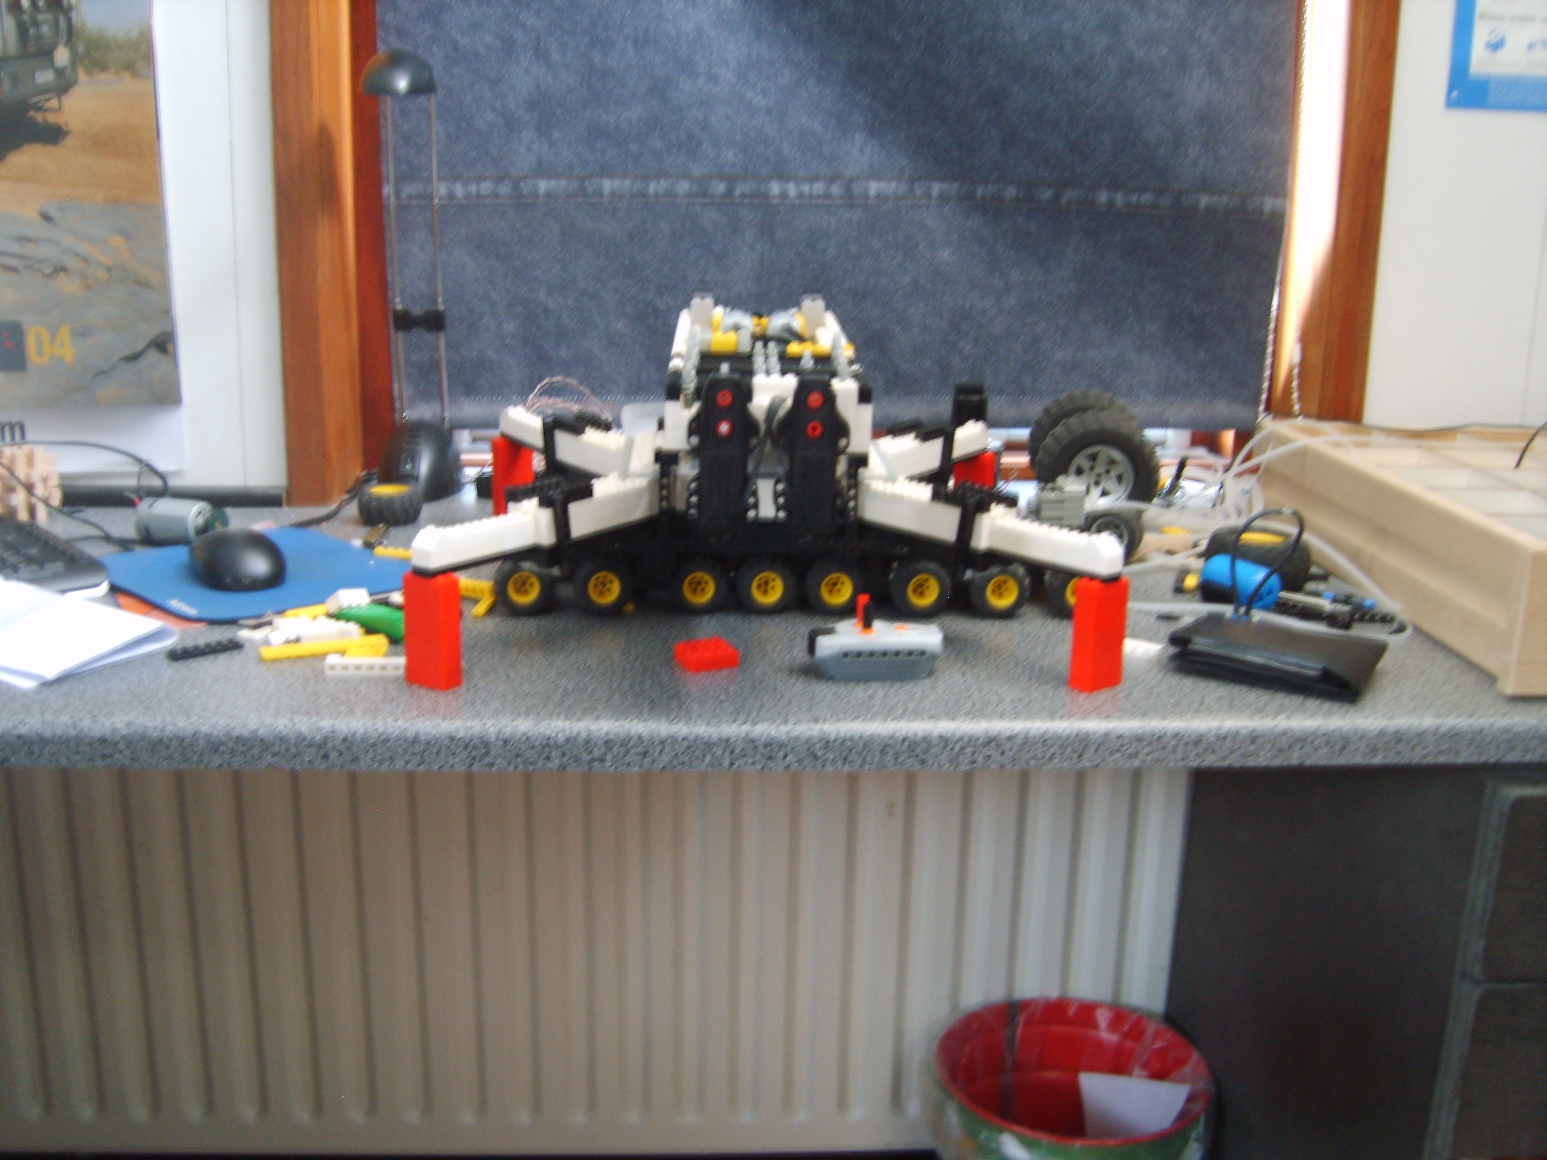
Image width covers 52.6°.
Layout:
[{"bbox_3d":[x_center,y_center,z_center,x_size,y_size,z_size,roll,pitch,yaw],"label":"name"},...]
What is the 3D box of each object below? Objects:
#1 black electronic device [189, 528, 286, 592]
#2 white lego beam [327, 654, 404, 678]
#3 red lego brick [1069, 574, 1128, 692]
[{"bbox_3d":[-0.404,-0.021,1.178,0.059,0.034,0.097,-11,19,-38],"label":"black electronic device"},{"bbox_3d":[-0.252,0.053,0.973,0.050,0.009,0.014,0,15,-3],"label":"white lego beam"},{"bbox_3d":[0.205,0.034,0.984,0.032,0.068,0.016,-10,18,-39],"label":"red lego brick"}]

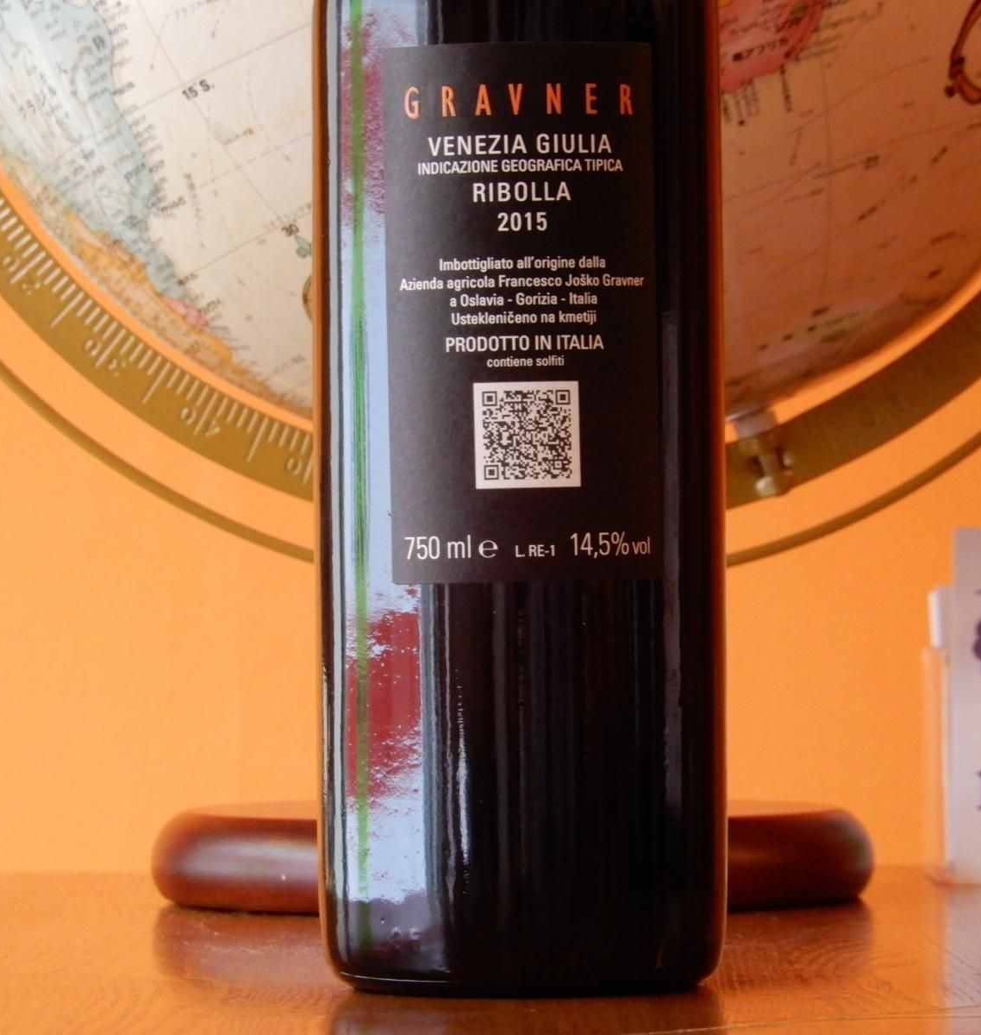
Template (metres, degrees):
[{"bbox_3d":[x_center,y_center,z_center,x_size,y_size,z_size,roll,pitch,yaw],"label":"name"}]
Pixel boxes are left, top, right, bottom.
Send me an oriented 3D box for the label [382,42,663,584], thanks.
[{"bbox_3d":[0.006,-0.038,1.113,0.050,0.100,0.009,-1,0,-1],"label":"label"}]

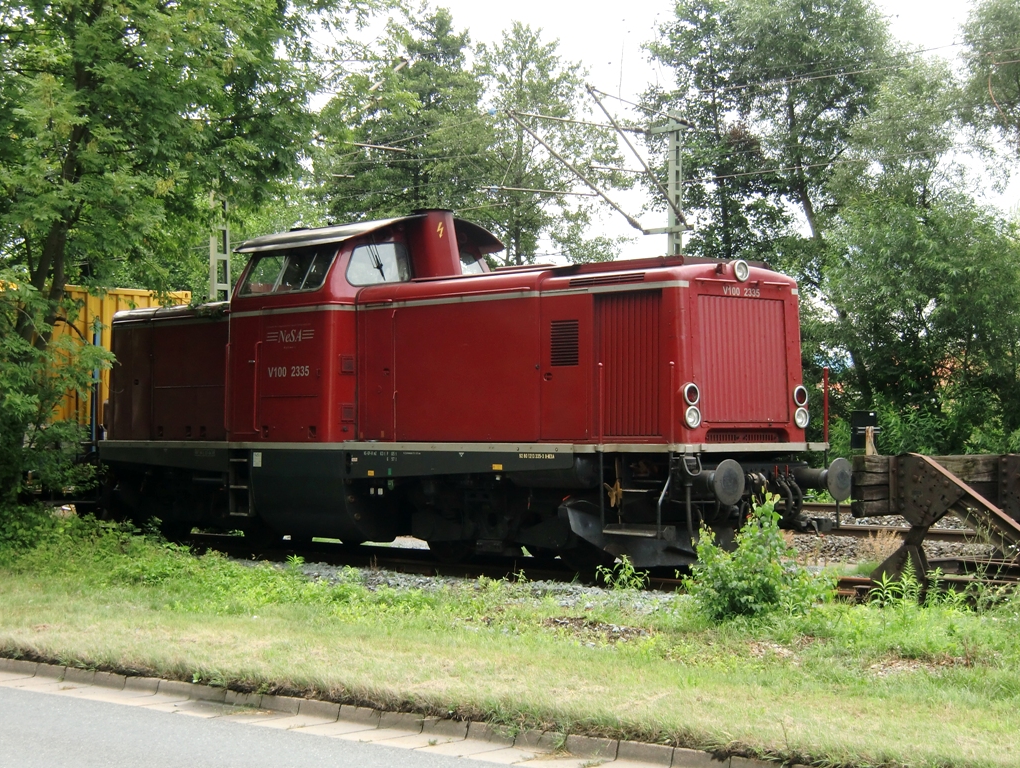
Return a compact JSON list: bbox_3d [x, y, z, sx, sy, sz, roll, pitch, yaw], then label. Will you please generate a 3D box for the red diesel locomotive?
[{"bbox_3d":[-1.547,0.011,20.835,3.070,4.260,12.300,1,-2,-45],"label":"red diesel locomotive"}]

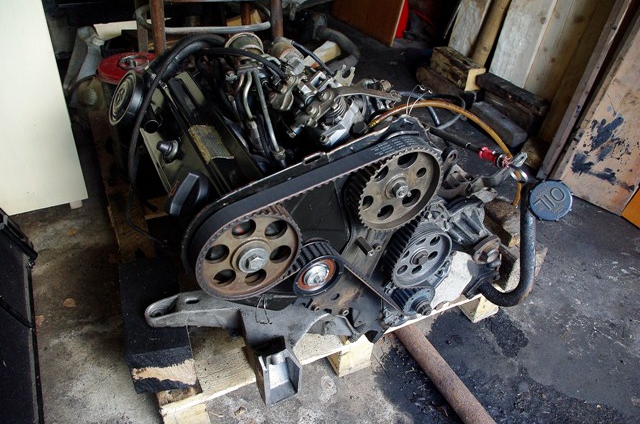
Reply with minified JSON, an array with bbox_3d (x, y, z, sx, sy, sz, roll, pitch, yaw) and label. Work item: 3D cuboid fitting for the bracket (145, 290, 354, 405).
[{"bbox_3d":[-0.092,0.190,0.725,0.318,0.110,0.145,-7,30,-16],"label":"bracket"}]

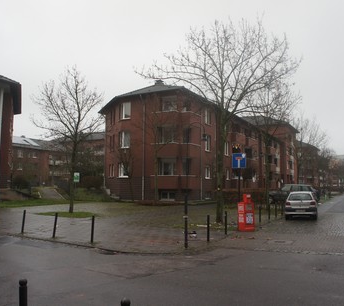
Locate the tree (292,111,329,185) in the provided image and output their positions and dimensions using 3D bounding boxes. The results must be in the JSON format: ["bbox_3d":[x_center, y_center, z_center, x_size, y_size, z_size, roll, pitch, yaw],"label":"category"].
[{"bbox_3d":[15.814,0.270,40.505,4.600,10.700,4.600,0,-5,0],"label":"tree"}]

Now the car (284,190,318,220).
[{"bbox_3d":[7.770,3.046,20.296,1.640,1.500,3.700,-3,-6,28],"label":"car"}]

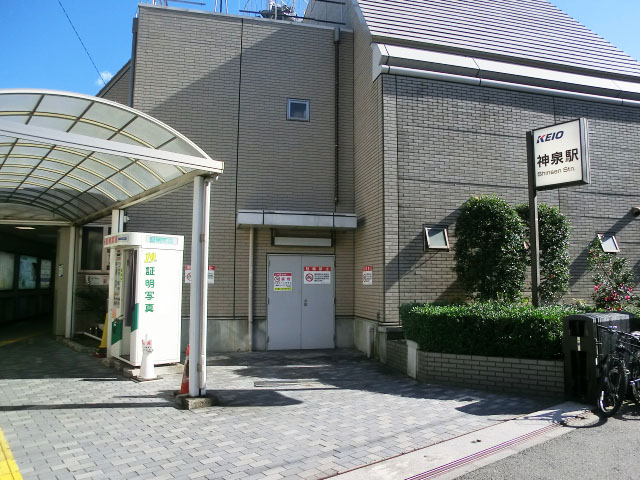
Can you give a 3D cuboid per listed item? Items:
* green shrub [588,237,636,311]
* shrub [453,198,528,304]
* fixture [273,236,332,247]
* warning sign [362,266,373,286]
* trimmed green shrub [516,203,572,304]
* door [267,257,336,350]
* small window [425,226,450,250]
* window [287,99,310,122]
[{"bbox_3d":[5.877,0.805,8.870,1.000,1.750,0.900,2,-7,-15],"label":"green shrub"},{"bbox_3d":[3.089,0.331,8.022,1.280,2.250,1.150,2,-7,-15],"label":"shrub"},{"bbox_3d":[-0.371,0.036,9.937,1.310,0.210,0.130,2,-6,-11],"label":"fixture"},{"bbox_3d":[0.985,0.753,9.234,0.020,0.400,0.630,2,-6,-11],"label":"warning sign"},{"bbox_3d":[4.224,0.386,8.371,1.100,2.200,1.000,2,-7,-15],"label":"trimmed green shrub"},{"bbox_3d":[-0.421,1.375,9.842,1.500,2.080,0.080,2,-6,-11],"label":"door"},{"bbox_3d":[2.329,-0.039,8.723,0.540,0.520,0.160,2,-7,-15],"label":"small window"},{"bbox_3d":[-0.497,-3.004,10.305,0.540,0.550,0.090,2,-6,-11],"label":"window"}]

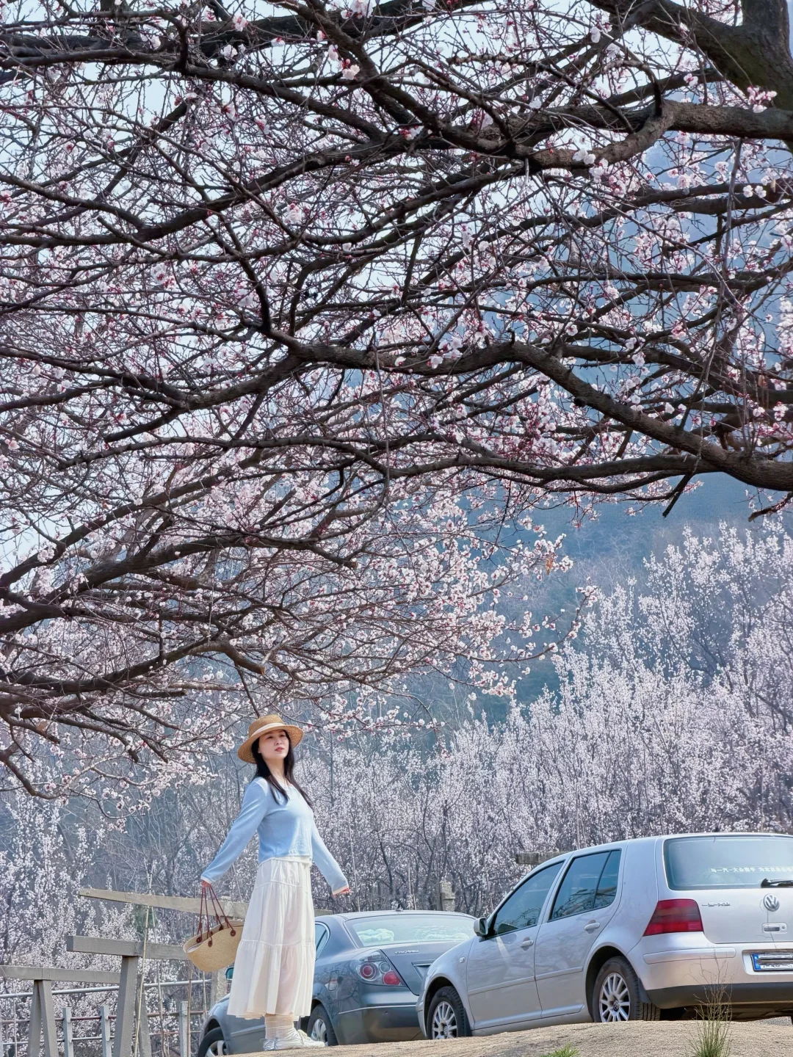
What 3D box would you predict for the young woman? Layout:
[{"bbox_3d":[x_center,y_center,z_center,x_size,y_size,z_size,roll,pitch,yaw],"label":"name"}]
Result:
[{"bbox_3d":[-0.602,1.780,15.400,0.550,1.670,0.720,-11,-15,34],"label":"young woman"}]

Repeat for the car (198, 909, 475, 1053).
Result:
[{"bbox_3d":[-0.292,4.010,25.650,1.790,1.440,4.670,2,-13,-21],"label":"car"}]

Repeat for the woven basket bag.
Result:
[{"bbox_3d":[-0.912,2.008,15.360,0.400,0.430,0.200,-10,-9,-22],"label":"woven basket bag"}]

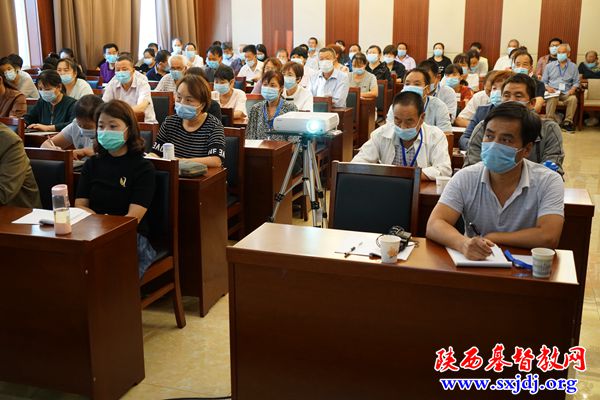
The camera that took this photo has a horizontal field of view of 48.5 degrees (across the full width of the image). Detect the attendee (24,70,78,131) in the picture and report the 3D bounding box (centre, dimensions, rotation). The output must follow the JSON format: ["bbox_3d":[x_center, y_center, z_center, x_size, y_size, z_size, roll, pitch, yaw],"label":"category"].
[{"bbox_3d":[-1.993,-0.439,5.424,0.580,1.210,0.720,5,15,17],"label":"attendee"}]

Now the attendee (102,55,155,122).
[{"bbox_3d":[-1.625,-0.741,6.451,0.580,1.290,0.720,5,15,17],"label":"attendee"}]

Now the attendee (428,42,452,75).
[{"bbox_3d":[2.277,-1.896,10.996,0.480,1.290,0.780,4,15,15],"label":"attendee"}]

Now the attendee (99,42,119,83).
[{"bbox_3d":[-2.519,-1.401,8.879,0.460,1.313,0.750,5,15,17],"label":"attendee"}]

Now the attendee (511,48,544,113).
[{"bbox_3d":[2.161,-0.747,6.433,0.520,1.313,0.780,5,15,17],"label":"attendee"}]

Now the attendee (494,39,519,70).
[{"bbox_3d":[3.288,-1.786,10.510,0.520,1.320,0.780,5,15,19],"label":"attendee"}]

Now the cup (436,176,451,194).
[{"bbox_3d":[0.706,-0.074,3.262,0.074,0.085,0.074,5,15,17],"label":"cup"}]

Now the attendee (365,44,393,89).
[{"bbox_3d":[1.023,-1.352,8.789,0.550,1.330,0.720,5,15,17],"label":"attendee"}]

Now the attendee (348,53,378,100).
[{"bbox_3d":[0.740,-1.081,7.869,0.550,1.260,0.700,5,15,17],"label":"attendee"}]

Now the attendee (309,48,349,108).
[{"bbox_3d":[0.310,-0.877,6.924,0.580,1.330,0.750,5,15,17],"label":"attendee"}]

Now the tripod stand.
[{"bbox_3d":[0.034,0.075,3.938,0.520,0.943,0.520,5,15,17],"label":"tripod stand"}]

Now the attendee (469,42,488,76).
[{"bbox_3d":[2.838,-1.826,10.705,0.500,1.300,0.780,5,15,17],"label":"attendee"}]

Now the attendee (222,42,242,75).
[{"bbox_3d":[-1.026,-1.556,9.639,0.500,1.300,0.750,4,15,15],"label":"attendee"}]

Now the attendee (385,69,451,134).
[{"bbox_3d":[0.838,-0.291,4.762,0.520,1.251,0.780,5,15,17],"label":"attendee"}]

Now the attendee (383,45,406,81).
[{"bbox_3d":[1.363,-1.578,9.703,0.550,1.310,0.720,5,15,17],"label":"attendee"}]

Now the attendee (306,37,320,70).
[{"bbox_3d":[0.215,-1.938,10.879,0.480,1.384,0.750,5,15,17],"label":"attendee"}]

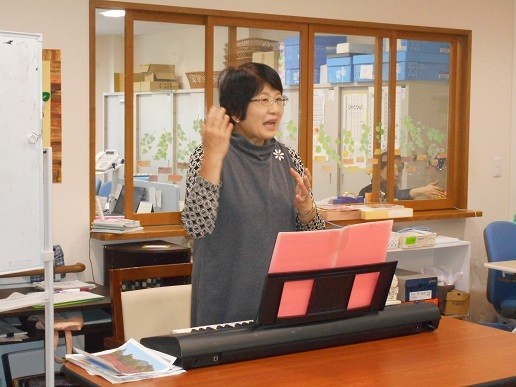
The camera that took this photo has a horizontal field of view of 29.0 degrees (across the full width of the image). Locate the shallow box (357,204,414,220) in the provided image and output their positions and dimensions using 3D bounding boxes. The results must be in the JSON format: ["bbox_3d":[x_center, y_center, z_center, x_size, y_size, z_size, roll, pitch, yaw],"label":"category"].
[{"bbox_3d":[0.637,0.100,5.347,0.318,0.048,0.220,-2,5,-33],"label":"shallow box"}]

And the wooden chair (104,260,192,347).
[{"bbox_3d":[-0.232,0.740,3.798,0.510,0.850,0.560,-2,5,-34],"label":"wooden chair"}]

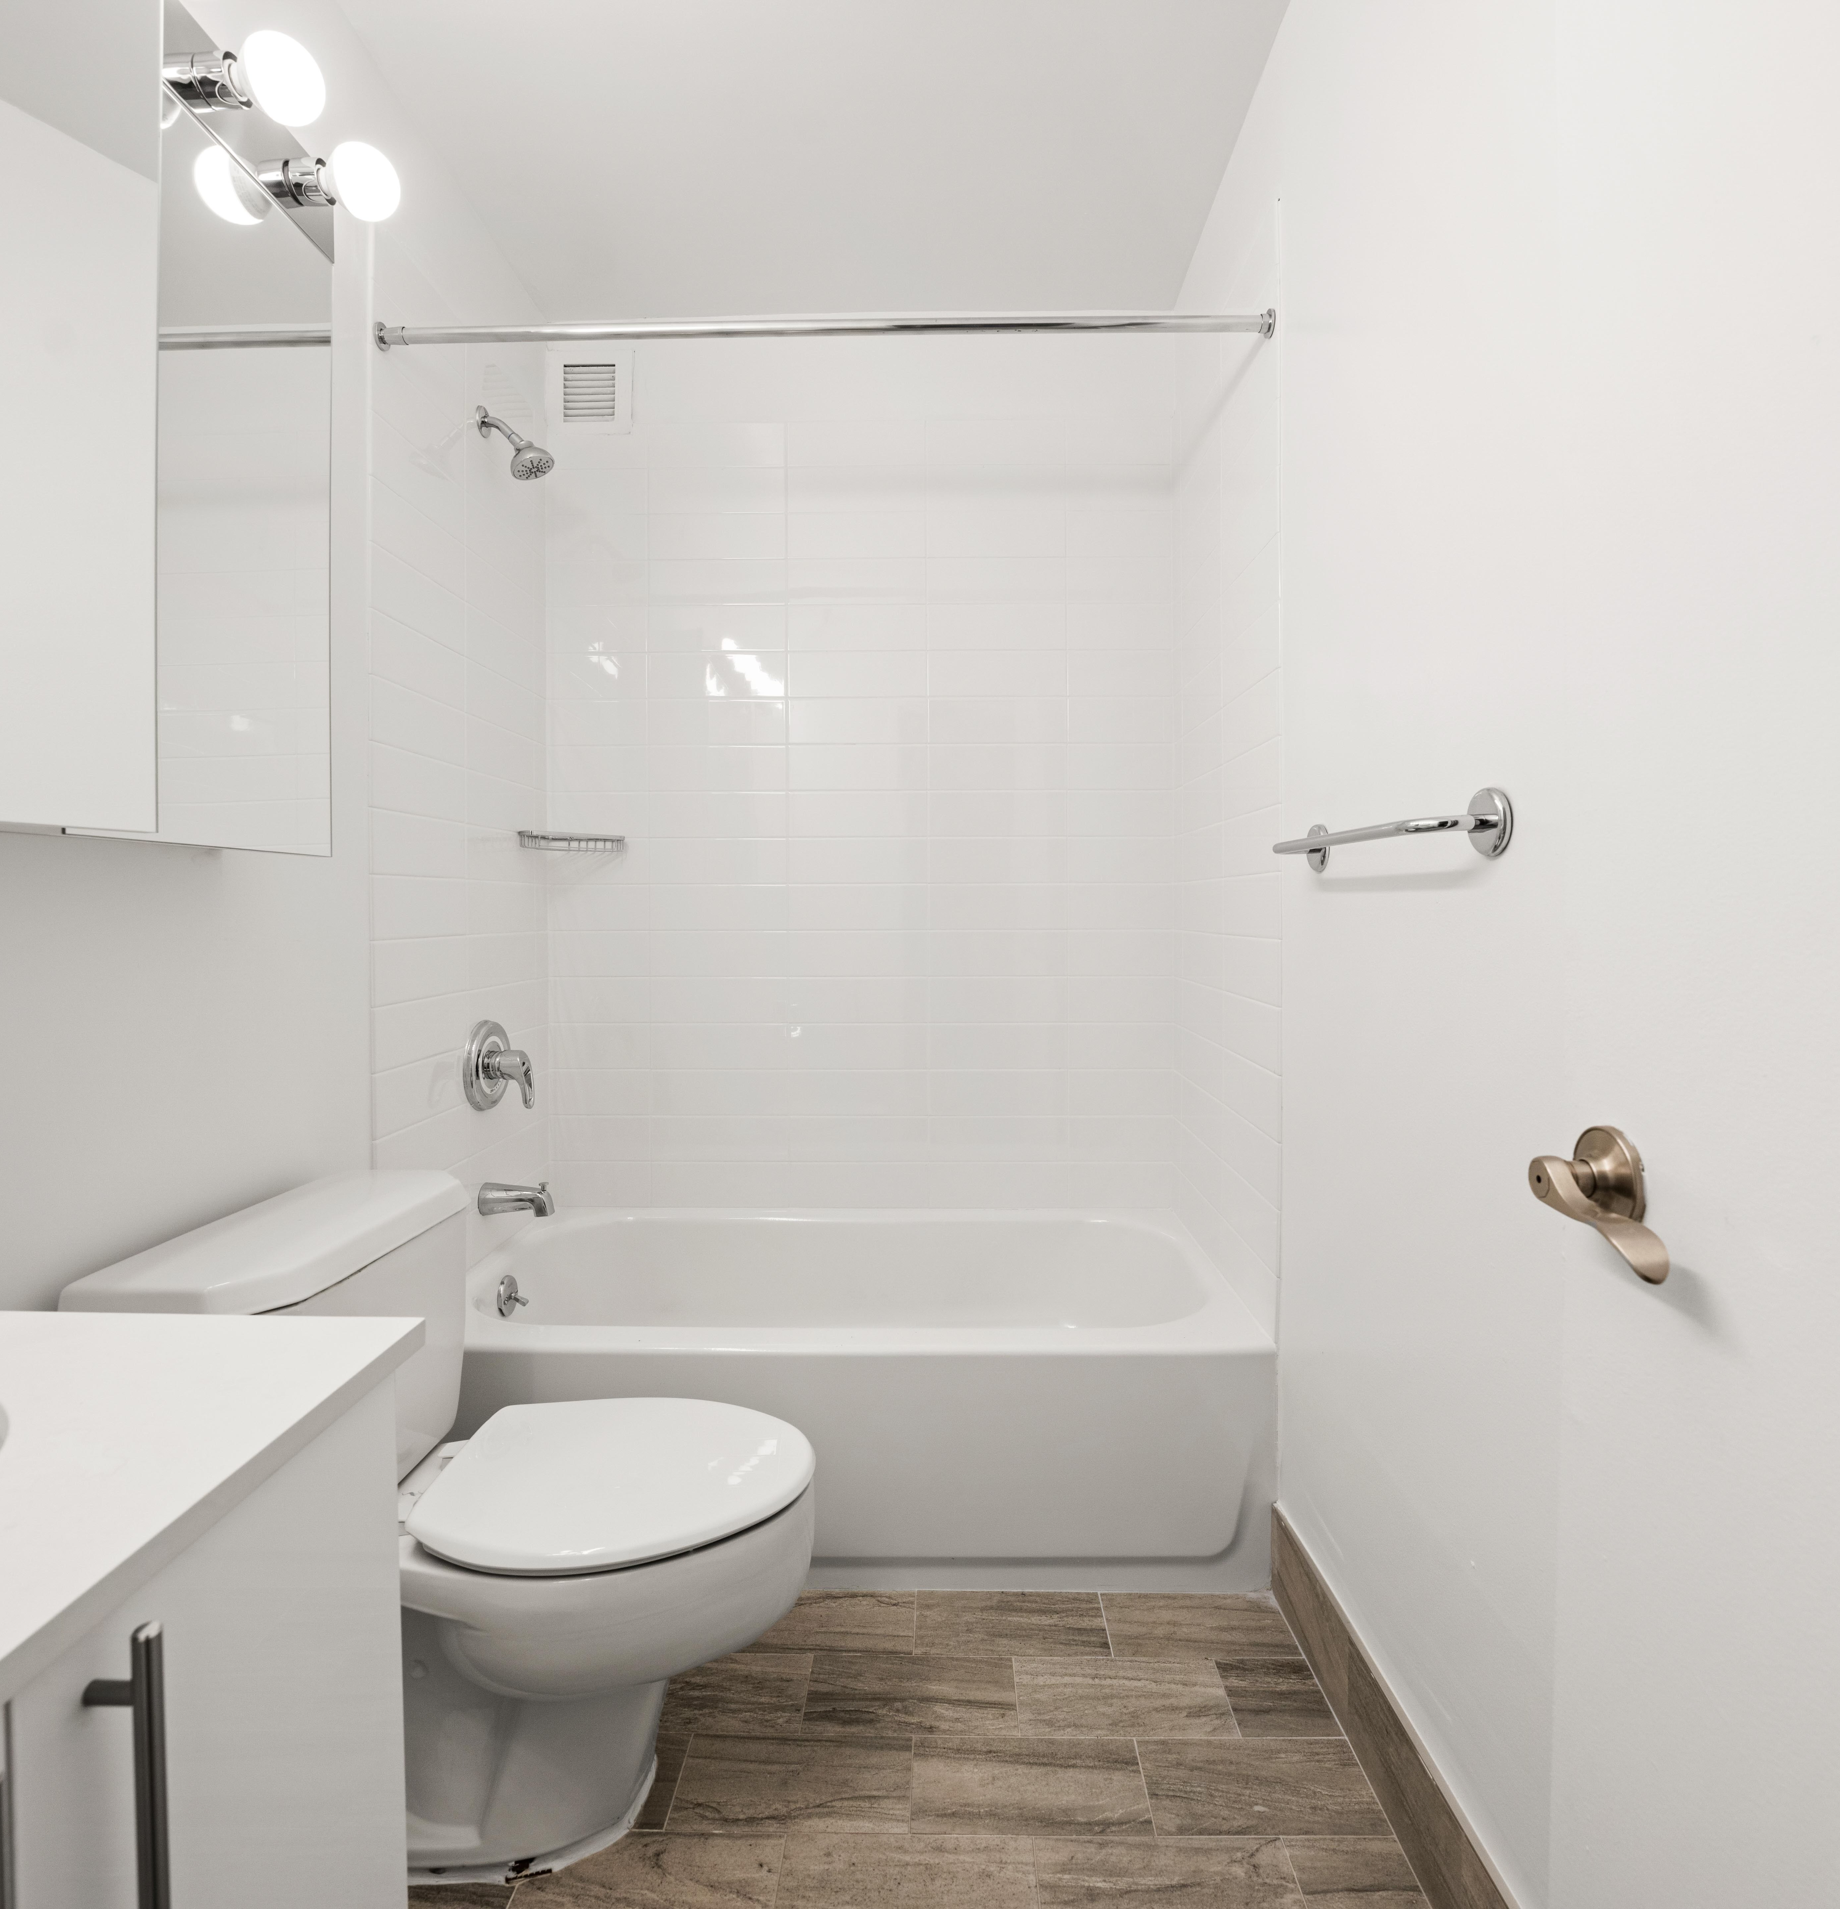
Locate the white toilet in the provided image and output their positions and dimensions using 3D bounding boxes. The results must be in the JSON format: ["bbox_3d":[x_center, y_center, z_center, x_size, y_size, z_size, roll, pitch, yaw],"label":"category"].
[{"bbox_3d":[-0.513,0.711,1.250,0.755,0.755,0.490,0,2,1],"label":"white toilet"}]

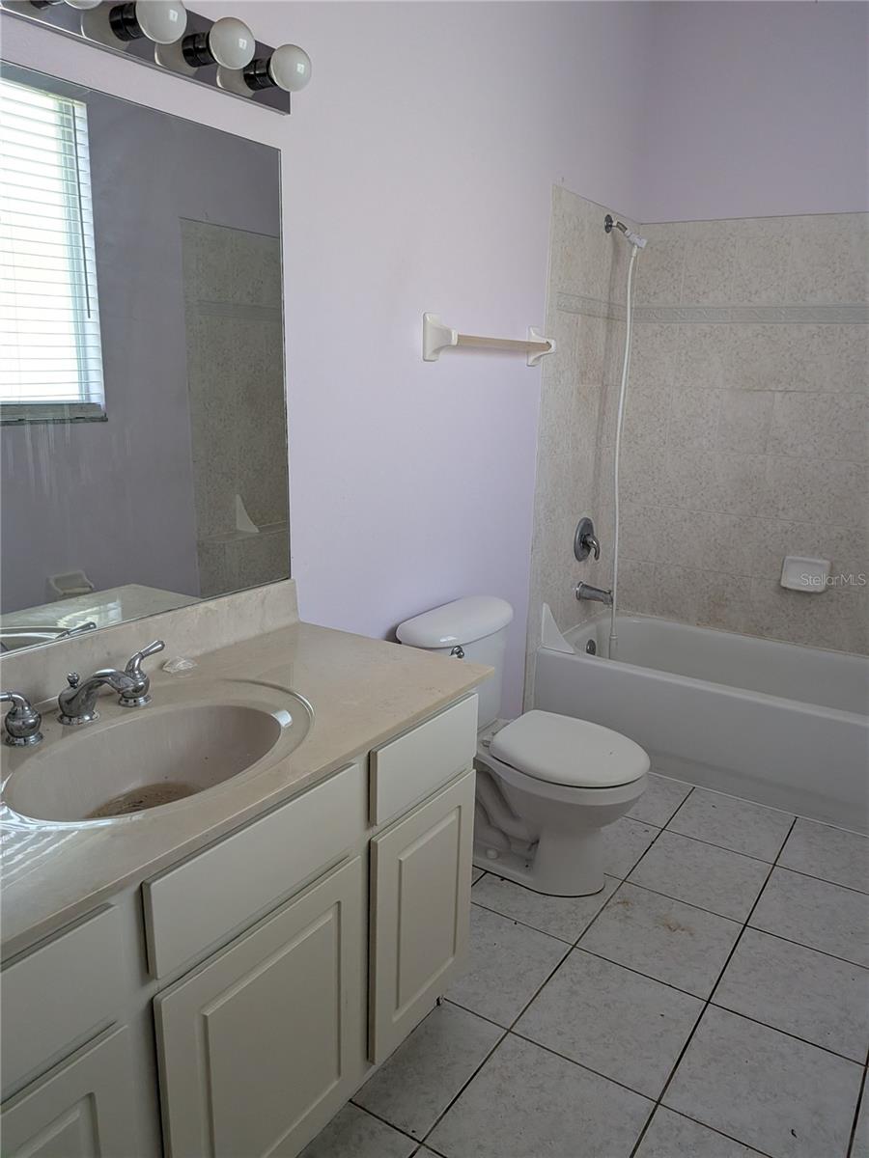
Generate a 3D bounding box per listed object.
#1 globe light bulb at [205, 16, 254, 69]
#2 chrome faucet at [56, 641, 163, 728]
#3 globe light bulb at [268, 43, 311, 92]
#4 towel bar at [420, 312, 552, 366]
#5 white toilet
[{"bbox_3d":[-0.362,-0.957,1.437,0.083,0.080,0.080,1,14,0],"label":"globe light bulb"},{"bbox_3d":[-0.514,0.182,1.398,0.205,0.113,0.220,11,17,33],"label":"chrome faucet"},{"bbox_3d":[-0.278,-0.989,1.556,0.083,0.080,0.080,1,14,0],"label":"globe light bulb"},{"bbox_3d":[0.200,-0.729,2.477,0.088,0.128,0.696,11,17,33],"label":"towel bar"},{"bbox_3d":[0.280,0.493,2.349,0.715,0.703,0.510,11,17,33],"label":"white toilet"}]

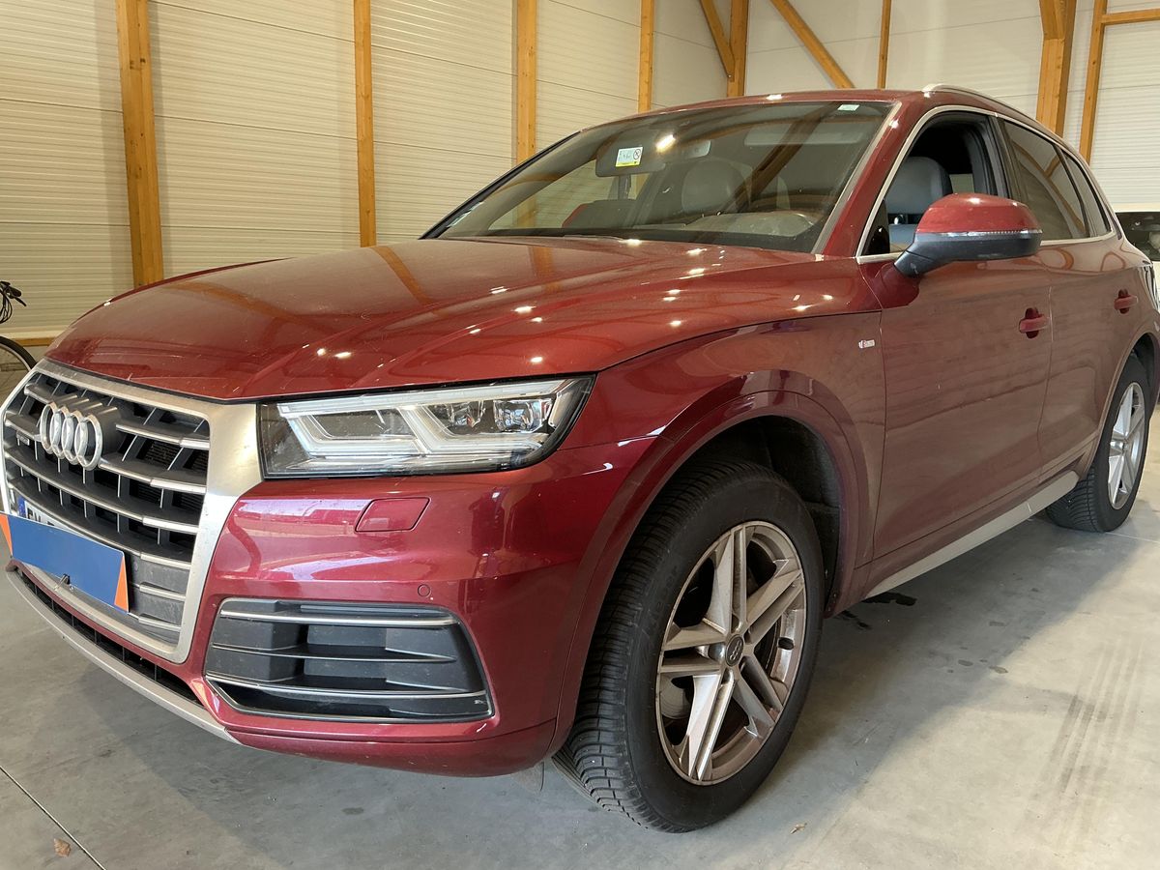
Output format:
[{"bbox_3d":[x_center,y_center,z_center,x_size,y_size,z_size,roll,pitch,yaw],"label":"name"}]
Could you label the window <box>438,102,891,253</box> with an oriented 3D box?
[{"bbox_3d":[0.223,-0.771,2.888,1.390,0.130,0.790,10,52,43],"label":"window"}]

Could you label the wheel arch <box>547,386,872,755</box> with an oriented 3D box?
[{"bbox_3d":[0.291,0.182,1.822,0.130,0.590,1.020,10,15,43],"label":"wheel arch"}]

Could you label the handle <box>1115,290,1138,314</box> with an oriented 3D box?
[{"bbox_3d":[2.066,-0.501,3.564,0.060,0.082,0.215,10,15,43],"label":"handle"}]

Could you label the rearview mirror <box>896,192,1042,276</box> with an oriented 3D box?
[{"bbox_3d":[0.960,-0.503,2.331,0.240,0.200,0.270,10,15,43],"label":"rearview mirror"}]

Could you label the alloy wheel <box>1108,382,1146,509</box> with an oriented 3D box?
[{"bbox_3d":[2.193,0.037,3.919,0.190,0.523,0.523,10,15,43],"label":"alloy wheel"}]

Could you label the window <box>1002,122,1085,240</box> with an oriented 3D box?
[{"bbox_3d":[1.597,-0.854,3.222,0.050,0.365,0.710,-13,-2,45],"label":"window"}]

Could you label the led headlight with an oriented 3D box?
[{"bbox_3d":[-0.242,-0.004,1.524,0.390,0.175,0.420,10,15,43],"label":"led headlight"}]

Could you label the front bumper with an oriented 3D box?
[{"bbox_3d":[-0.749,0.227,2.037,1.860,0.600,0.630,10,15,43],"label":"front bumper"}]

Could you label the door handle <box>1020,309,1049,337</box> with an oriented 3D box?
[{"bbox_3d":[1.376,-0.343,2.857,0.060,0.085,0.215,10,15,43],"label":"door handle"}]

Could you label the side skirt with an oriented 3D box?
[{"bbox_3d":[1.240,0.271,2.886,0.090,0.095,1.650,10,15,43],"label":"side skirt"}]

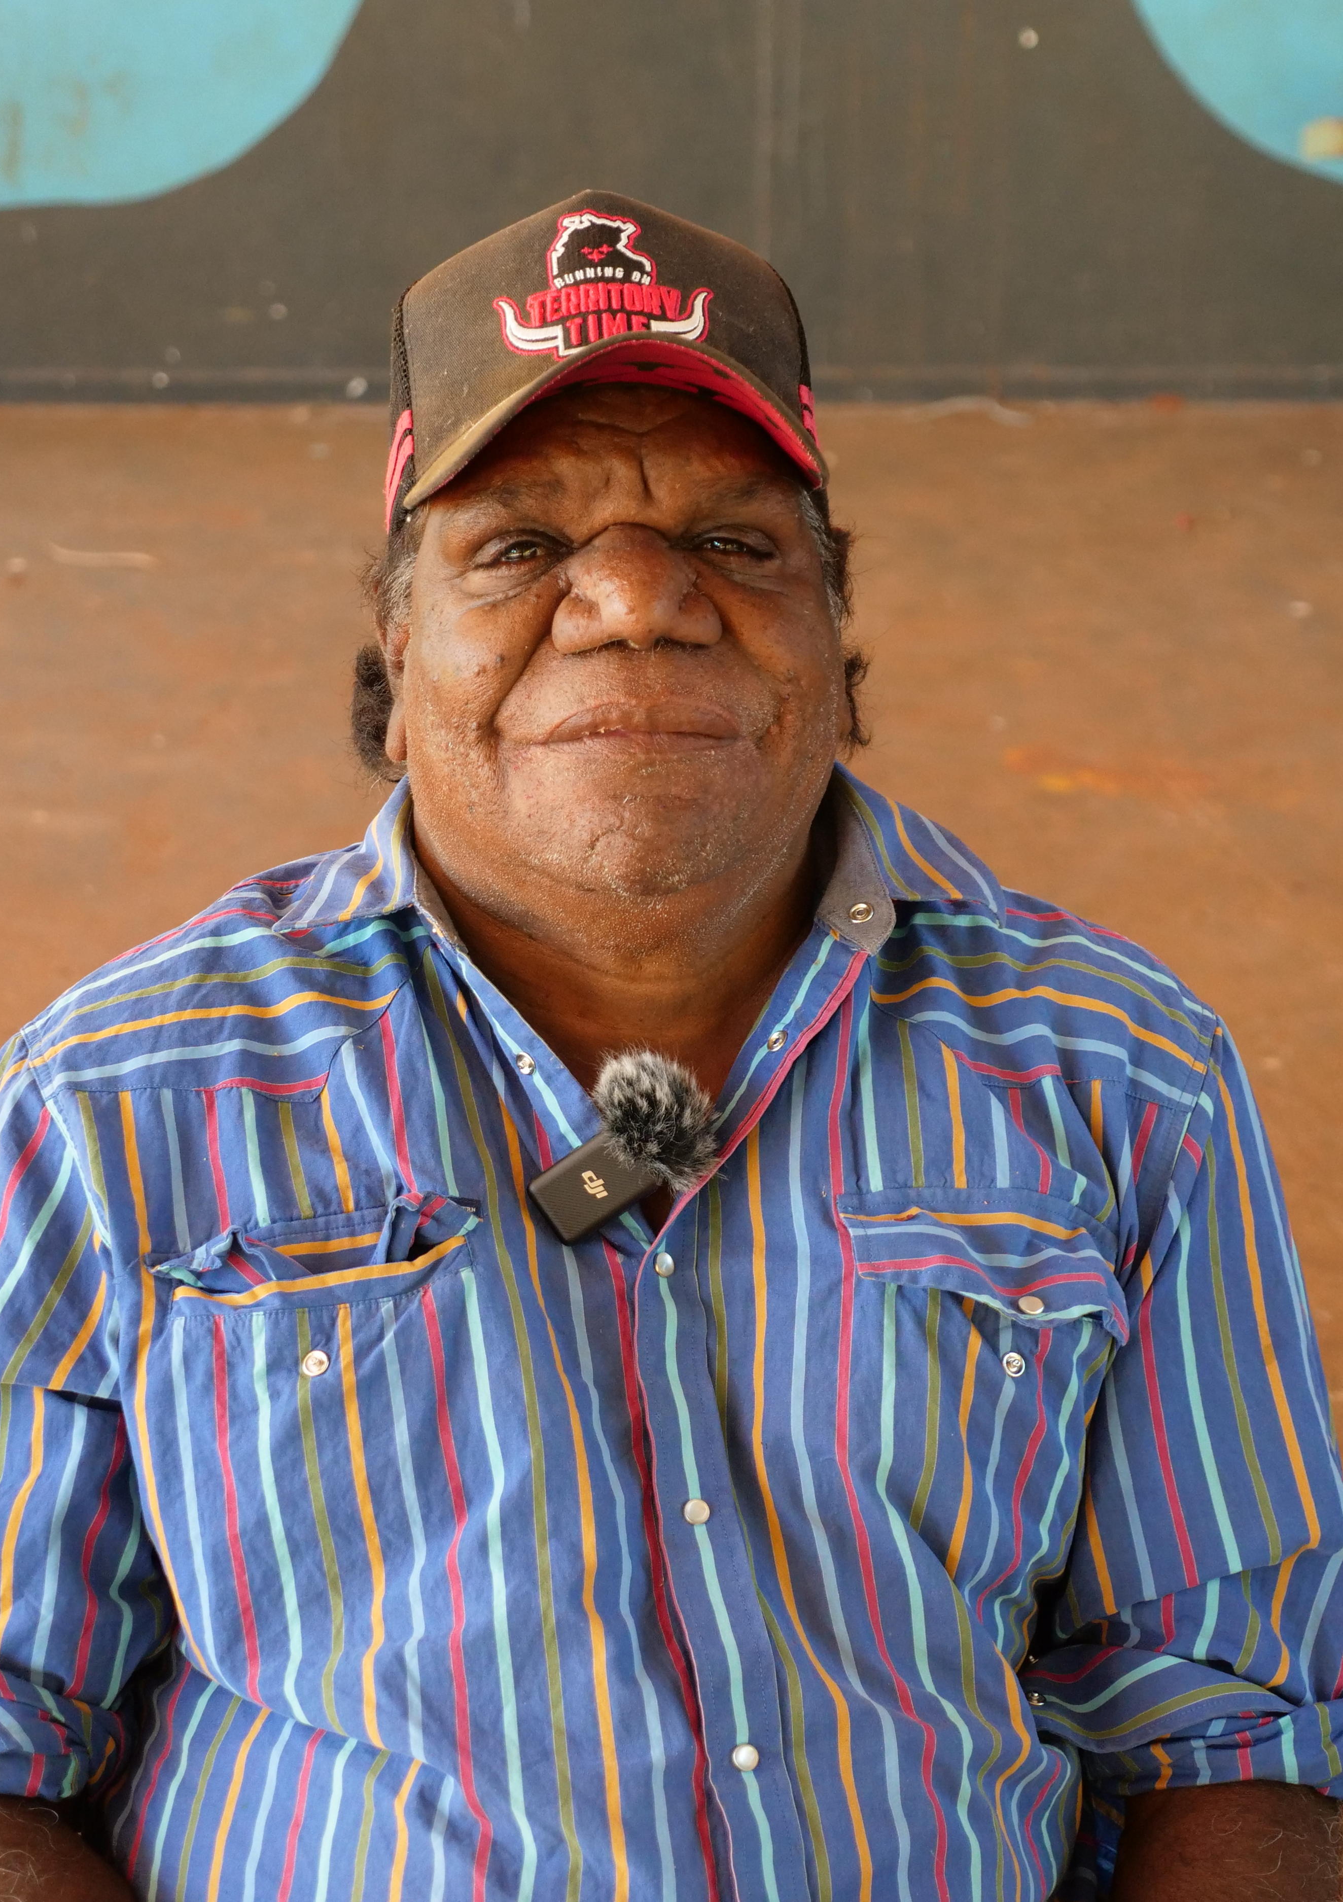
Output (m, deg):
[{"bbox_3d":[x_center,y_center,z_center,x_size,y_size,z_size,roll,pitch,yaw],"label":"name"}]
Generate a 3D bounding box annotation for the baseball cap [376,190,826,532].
[{"bbox_3d":[-0.026,-0.220,1.633,0.177,0.145,0.262,-2,-14,-6],"label":"baseball cap"}]

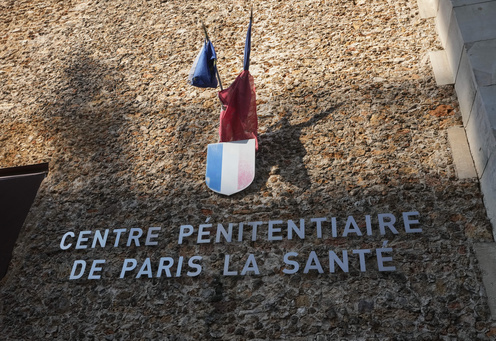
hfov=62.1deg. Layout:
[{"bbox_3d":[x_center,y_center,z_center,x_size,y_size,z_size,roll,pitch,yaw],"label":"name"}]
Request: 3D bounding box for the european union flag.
[{"bbox_3d":[-0.400,-0.965,3.700,0.250,0.460,0.200,-5,-31,14],"label":"european union flag"}]

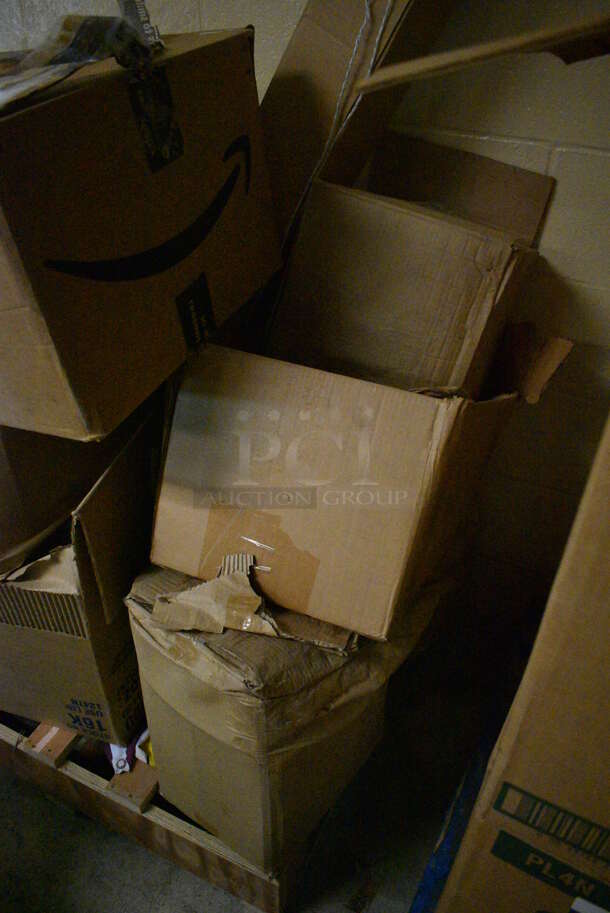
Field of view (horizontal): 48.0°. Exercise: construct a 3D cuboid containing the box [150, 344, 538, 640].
[{"bbox_3d":[0.054,0.030,1.224,0.433,0.374,0.380,16,12,24],"label":"box"}]

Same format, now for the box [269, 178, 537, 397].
[{"bbox_3d":[0.165,-0.275,1.150,0.330,0.265,0.205,25,26,19],"label":"box"}]

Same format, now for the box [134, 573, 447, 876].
[{"bbox_3d":[-0.045,0.316,0.992,0.228,0.410,0.294,25,41,29],"label":"box"}]

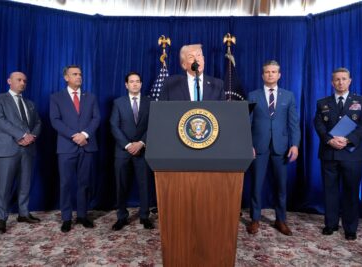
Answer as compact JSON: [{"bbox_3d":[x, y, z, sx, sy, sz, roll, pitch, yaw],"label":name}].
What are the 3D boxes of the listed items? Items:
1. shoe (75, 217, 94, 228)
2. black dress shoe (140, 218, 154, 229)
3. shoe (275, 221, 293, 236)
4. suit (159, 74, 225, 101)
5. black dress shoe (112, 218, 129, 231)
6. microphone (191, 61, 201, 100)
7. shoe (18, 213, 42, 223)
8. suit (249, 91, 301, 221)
[{"bbox_3d":[-1.097,1.007,3.076,0.110,0.110,0.300,3,-4,-43],"label":"shoe"},{"bbox_3d":[-0.378,1.006,3.042,0.110,0.110,0.300,2,-3,-30],"label":"black dress shoe"},{"bbox_3d":[1.100,0.995,2.837,0.110,0.110,0.300,0,-3,-8],"label":"shoe"},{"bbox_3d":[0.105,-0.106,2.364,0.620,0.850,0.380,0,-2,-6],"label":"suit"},{"bbox_3d":[-0.688,1.004,3.002,0.110,0.110,0.300,-1,-3,13],"label":"black dress shoe"},{"bbox_3d":[0.124,-0.414,2.125,0.065,0.340,0.100,0,-3,0],"label":"microphone"},{"bbox_3d":[-1.836,1.015,3.221,0.300,0.110,0.110,-1,-3,15],"label":"shoe"},{"bbox_3d":[0.968,0.222,2.892,0.620,1.480,0.330,-1,-3,15],"label":"suit"}]

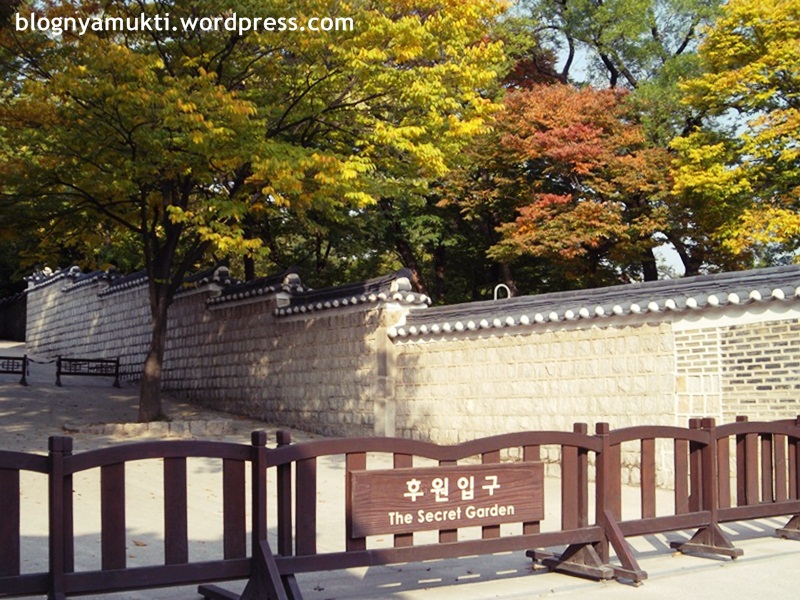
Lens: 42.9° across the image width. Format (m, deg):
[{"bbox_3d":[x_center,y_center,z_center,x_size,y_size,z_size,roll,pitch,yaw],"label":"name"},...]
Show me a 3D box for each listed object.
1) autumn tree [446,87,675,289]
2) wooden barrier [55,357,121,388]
[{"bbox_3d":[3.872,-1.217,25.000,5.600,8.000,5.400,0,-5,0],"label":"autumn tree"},{"bbox_3d":[-7.719,1.797,25.200,1.530,0.770,0.450,3,-6,-25],"label":"wooden barrier"}]

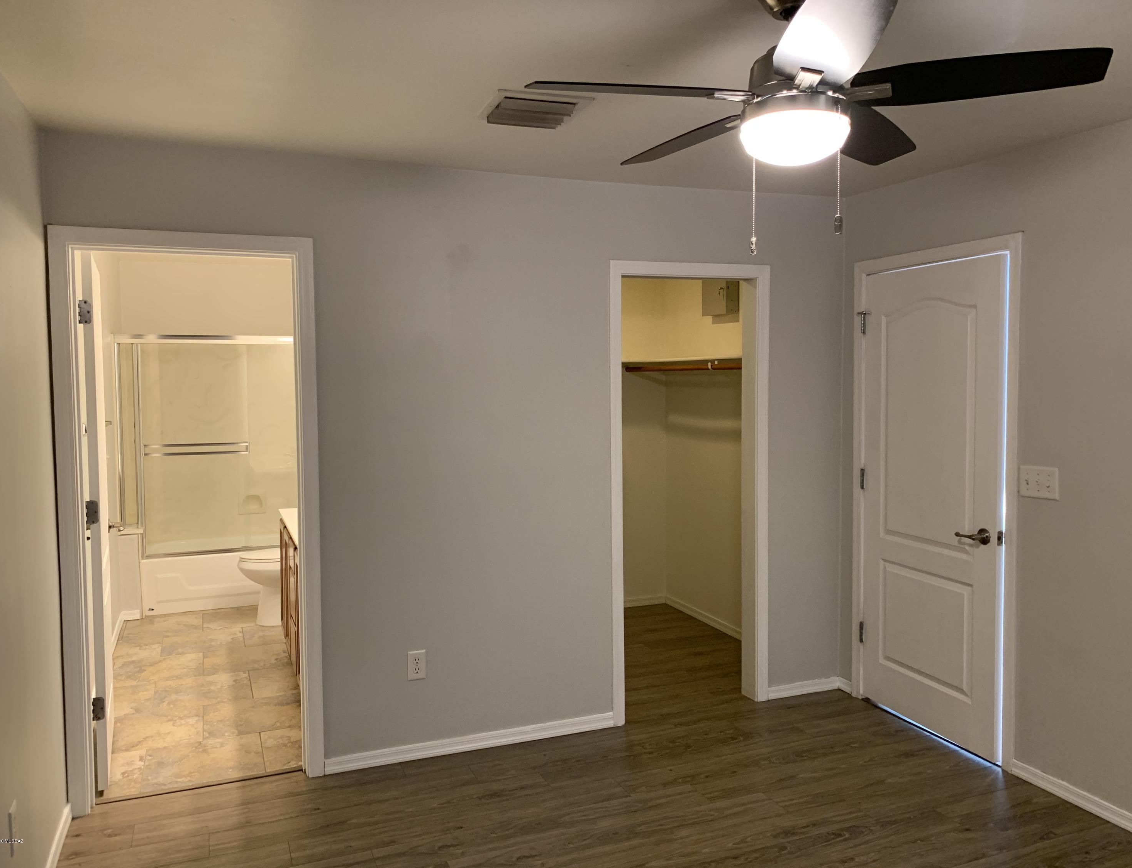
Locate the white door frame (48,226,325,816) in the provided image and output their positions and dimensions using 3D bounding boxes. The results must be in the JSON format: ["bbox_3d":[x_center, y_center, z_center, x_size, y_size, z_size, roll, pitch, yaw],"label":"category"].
[{"bbox_3d":[-1.401,0.317,3.300,0.885,2.110,0.140,-2,3,-22],"label":"white door frame"}]

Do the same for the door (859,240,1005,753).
[{"bbox_3d":[1.603,0.259,3.795,0.120,2.094,0.936,-2,3,-21],"label":"door"}]

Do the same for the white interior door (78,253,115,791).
[{"bbox_3d":[-1.924,0.326,3.584,0.035,2.025,0.760,-2,4,-26],"label":"white interior door"}]

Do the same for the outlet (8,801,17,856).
[{"bbox_3d":[-1.479,1.057,2.325,0.008,0.123,0.077,-2,3,-22],"label":"outlet"}]

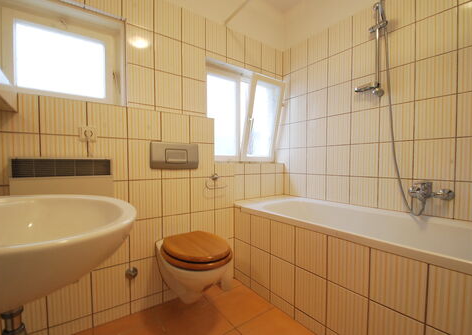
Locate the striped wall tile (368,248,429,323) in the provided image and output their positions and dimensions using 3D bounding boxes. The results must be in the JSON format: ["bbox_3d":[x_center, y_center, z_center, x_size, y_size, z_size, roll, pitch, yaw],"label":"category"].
[{"bbox_3d":[0.655,0.474,0.852,0.010,0.235,0.200,-1,2,-38],"label":"striped wall tile"}]

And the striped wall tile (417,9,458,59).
[{"bbox_3d":[1.249,-0.824,1.306,0.010,0.252,0.200,-1,2,-39],"label":"striped wall tile"}]

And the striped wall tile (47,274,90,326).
[{"bbox_3d":[-0.910,0.722,1.149,0.200,0.252,0.010,-1,1,-34],"label":"striped wall tile"}]

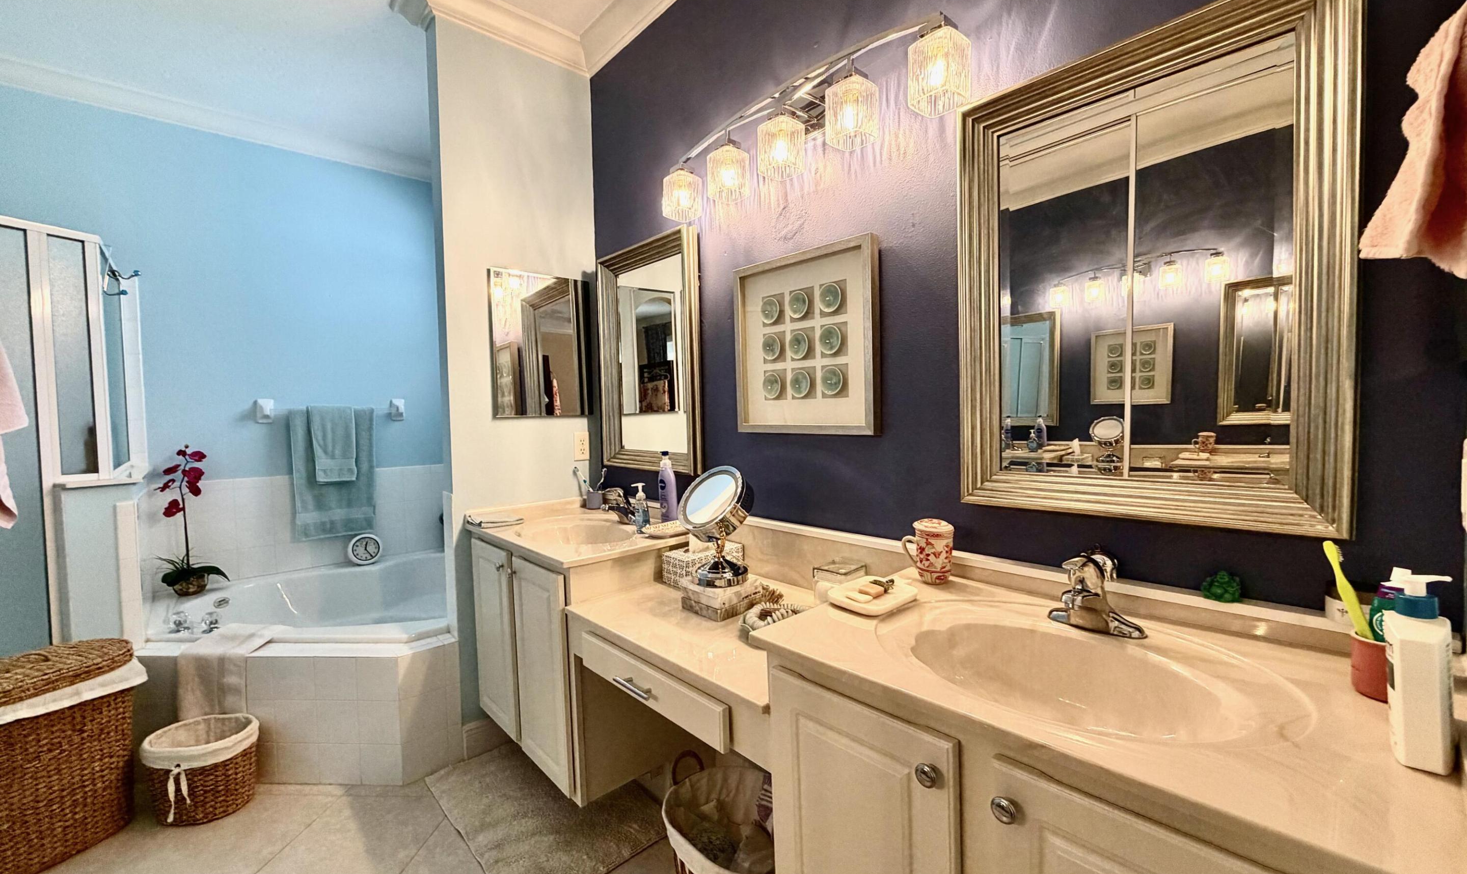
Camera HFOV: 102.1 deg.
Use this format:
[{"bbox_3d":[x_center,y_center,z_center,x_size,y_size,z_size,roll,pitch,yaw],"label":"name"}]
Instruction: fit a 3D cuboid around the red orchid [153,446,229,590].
[{"bbox_3d":[-2.501,0.375,2.734,0.252,0.695,0.212,-4,3,-42],"label":"red orchid"}]

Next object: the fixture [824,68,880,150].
[{"bbox_3d":[0.287,-0.779,1.424,0.097,0.136,0.097,-3,3,-42],"label":"fixture"}]

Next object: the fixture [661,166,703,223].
[{"bbox_3d":[-0.170,-0.787,1.942,0.093,0.122,0.093,-4,3,-42],"label":"fixture"}]

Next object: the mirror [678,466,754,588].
[{"bbox_3d":[-0.046,0.239,1.625,0.192,0.309,0.224,-4,3,-42],"label":"mirror"}]

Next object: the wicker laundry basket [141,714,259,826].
[{"bbox_3d":[-1.732,1.083,1.939,0.302,0.252,0.230,-1,2,0],"label":"wicker laundry basket"}]

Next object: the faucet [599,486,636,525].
[{"bbox_3d":[-0.413,0.247,2.146,0.146,0.129,0.158,-4,3,-42],"label":"faucet"}]

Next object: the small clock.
[{"bbox_3d":[-1.998,0.614,3.224,0.156,0.156,0.045,-3,-13,-42],"label":"small clock"}]

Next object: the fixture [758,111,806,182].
[{"bbox_3d":[0.129,-0.782,1.596,0.097,0.136,0.097,-3,3,-42],"label":"fixture"}]

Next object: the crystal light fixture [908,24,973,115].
[{"bbox_3d":[0.440,-0.773,1.266,0.093,0.122,0.093,-4,3,-42],"label":"crystal light fixture"}]

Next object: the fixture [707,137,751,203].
[{"bbox_3d":[-0.017,-0.784,1.755,0.097,0.136,0.097,-3,3,-42],"label":"fixture"}]

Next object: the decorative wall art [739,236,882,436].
[{"bbox_3d":[0.191,-0.259,1.665,0.037,0.495,0.498,-4,3,-42],"label":"decorative wall art"}]

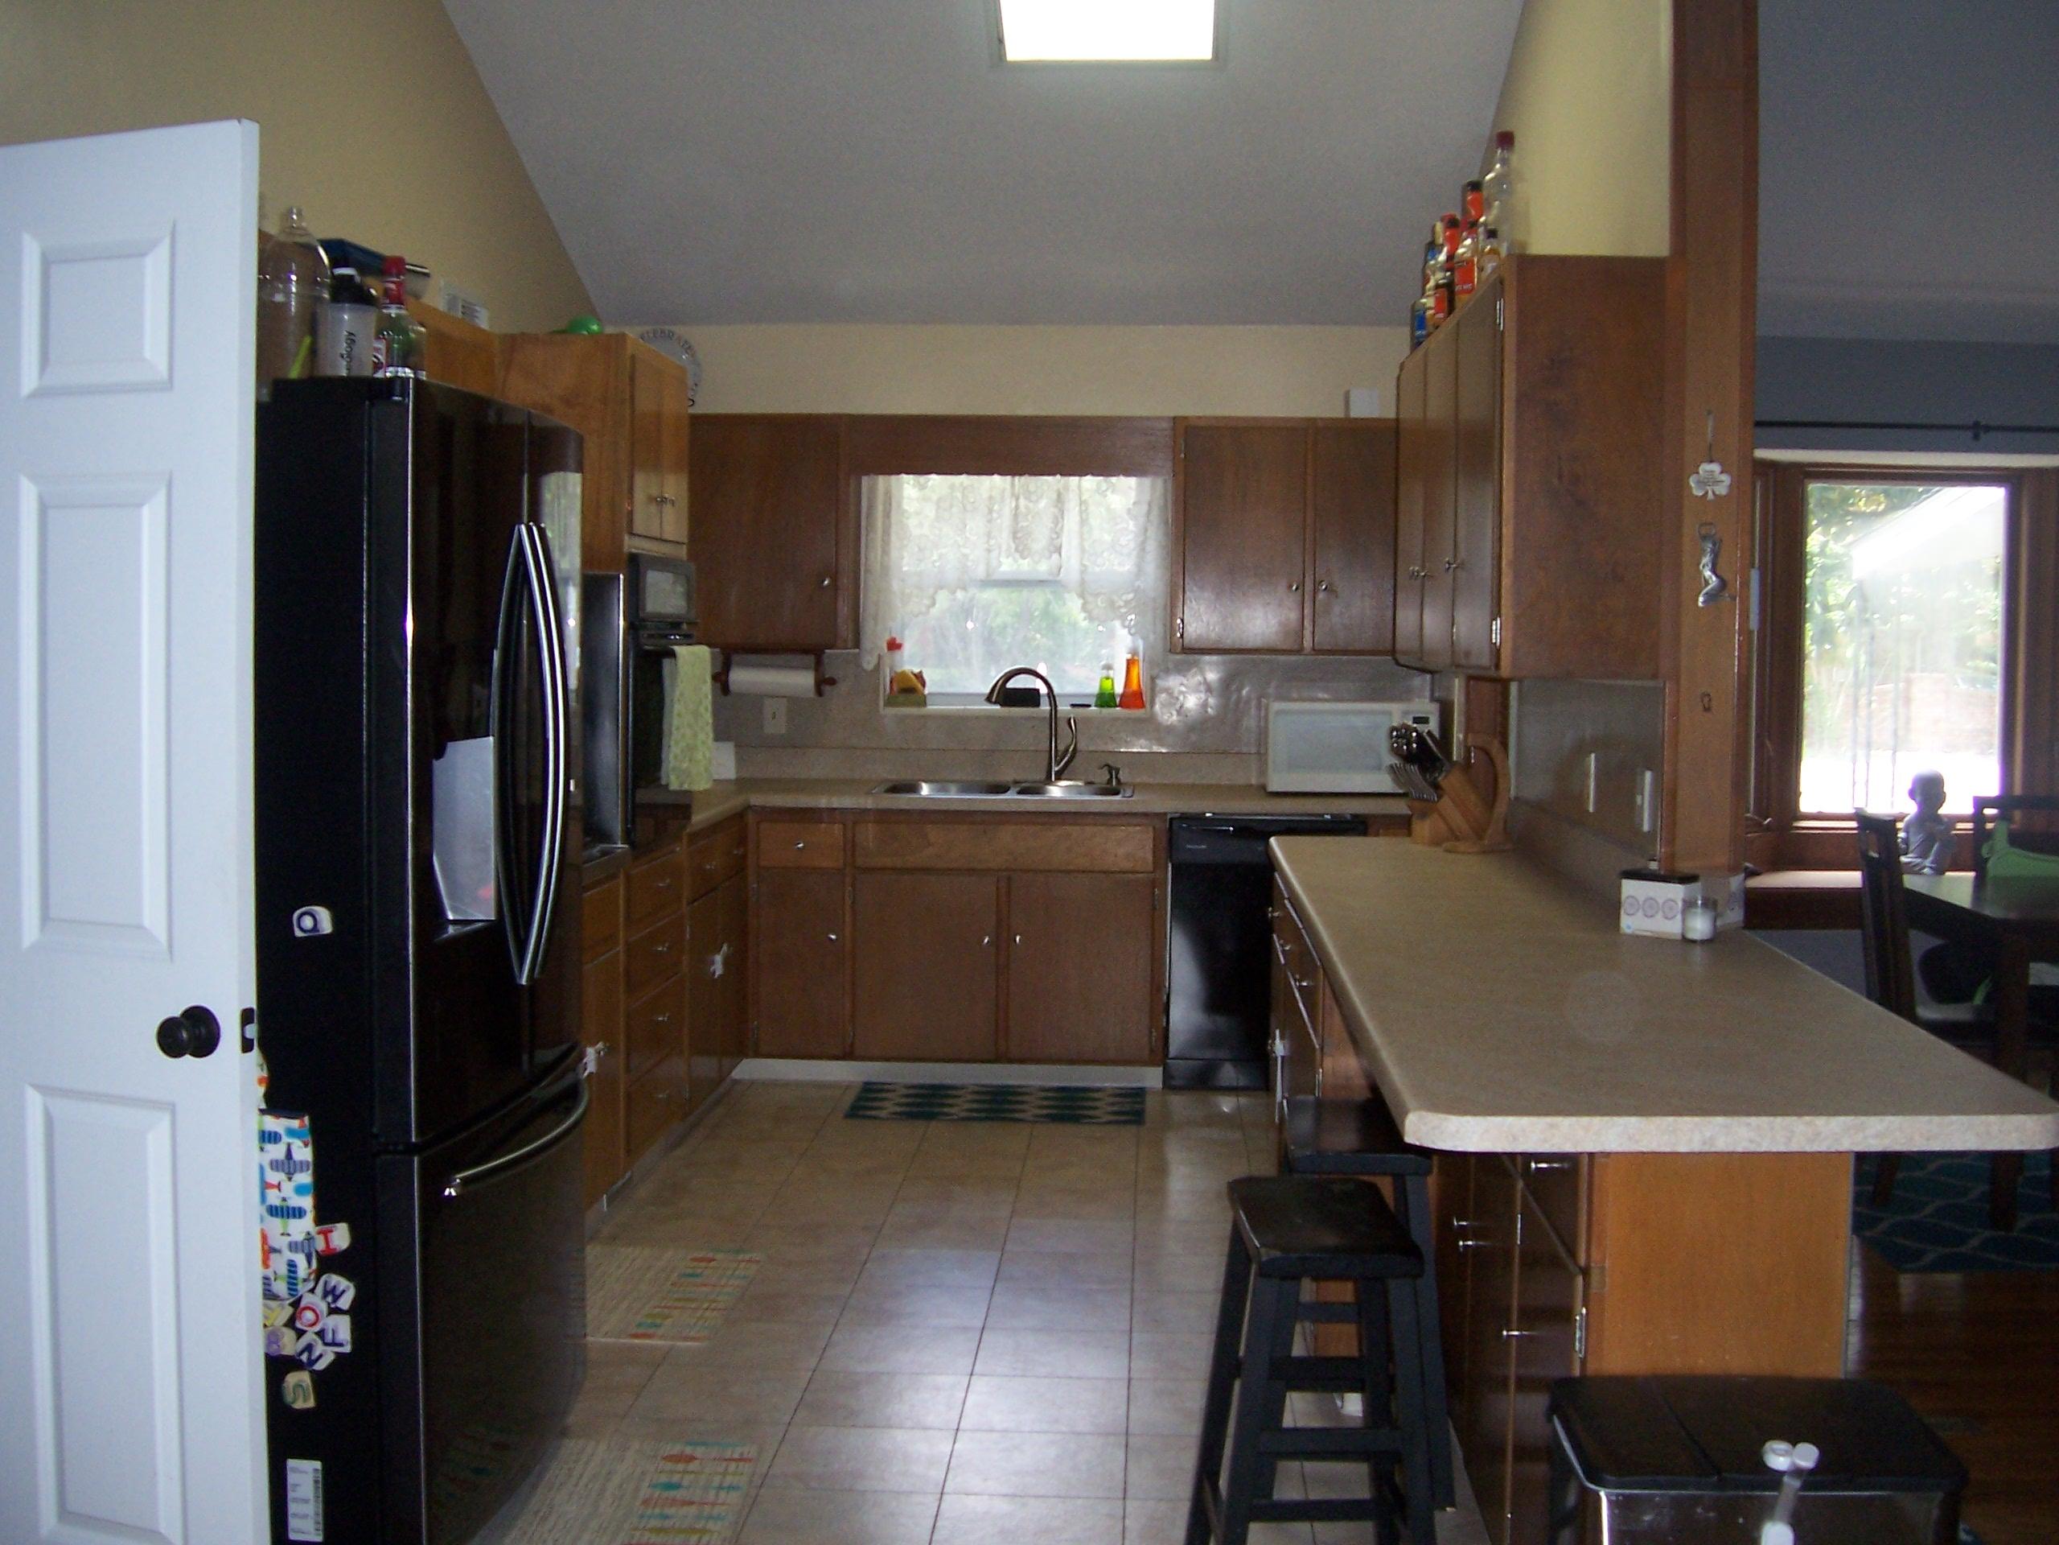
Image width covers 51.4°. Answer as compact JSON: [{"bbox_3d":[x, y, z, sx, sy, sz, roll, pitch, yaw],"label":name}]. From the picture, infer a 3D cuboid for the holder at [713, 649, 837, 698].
[{"bbox_3d":[-0.830,-0.333,7.139,0.415,0.165,0.140,1,4,3],"label":"holder"}]

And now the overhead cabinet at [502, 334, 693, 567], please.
[{"bbox_3d":[-1.232,-0.798,5.468,0.595,0.540,0.670,1,4,3],"label":"overhead cabinet"}]

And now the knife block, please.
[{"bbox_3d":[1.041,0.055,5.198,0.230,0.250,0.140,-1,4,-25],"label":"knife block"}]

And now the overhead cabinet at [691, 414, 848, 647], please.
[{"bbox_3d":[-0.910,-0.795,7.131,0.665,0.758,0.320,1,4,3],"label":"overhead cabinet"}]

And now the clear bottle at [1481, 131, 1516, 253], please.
[{"bbox_3d":[0.919,-1.107,4.210,0.075,0.300,0.075,1,4,3],"label":"clear bottle"}]

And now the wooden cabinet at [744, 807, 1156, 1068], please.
[{"bbox_3d":[-0.216,0.502,7.013,1.307,0.790,0.610,1,3,3],"label":"wooden cabinet"}]

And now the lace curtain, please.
[{"bbox_3d":[-0.055,-0.617,7.262,1.050,0.775,0.120,1,4,3],"label":"lace curtain"}]

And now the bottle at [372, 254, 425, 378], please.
[{"bbox_3d":[-0.977,-0.665,3.302,0.088,0.263,0.088,0,3,-16],"label":"bottle"}]

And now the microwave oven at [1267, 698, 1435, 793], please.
[{"bbox_3d":[1.060,-0.083,7.096,0.545,0.305,0.380,1,3,3],"label":"microwave oven"}]

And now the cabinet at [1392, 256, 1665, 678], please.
[{"bbox_3d":[1.068,-0.614,4.786,0.303,0.765,1.730,1,4,3],"label":"cabinet"}]

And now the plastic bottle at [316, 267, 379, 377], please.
[{"bbox_3d":[-1.031,-0.647,3.236,0.092,0.233,0.092,0,3,-18],"label":"plastic bottle"}]

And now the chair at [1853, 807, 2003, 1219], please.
[{"bbox_3d":[2.382,0.603,5.562,0.490,0.985,0.440,1,4,3],"label":"chair"}]

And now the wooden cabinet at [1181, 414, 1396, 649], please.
[{"bbox_3d":[0.894,-0.770,7.021,0.840,0.750,0.320,1,4,3],"label":"wooden cabinet"}]

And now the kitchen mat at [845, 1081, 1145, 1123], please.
[{"bbox_3d":[-0.088,1.004,6.542,0.895,0.010,0.530,1,3,3],"label":"kitchen mat"}]

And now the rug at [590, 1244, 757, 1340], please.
[{"bbox_3d":[-0.838,1.105,4.586,0.440,0.010,0.665,1,3,3],"label":"rug"}]

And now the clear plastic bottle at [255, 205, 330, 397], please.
[{"bbox_3d":[-1.083,-0.679,3.157,0.107,0.305,0.107,-1,3,-19],"label":"clear plastic bottle"}]

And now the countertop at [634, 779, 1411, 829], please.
[{"bbox_3d":[-0.106,0.112,6.564,2.730,0.042,1.480,1,4,3],"label":"countertop"}]

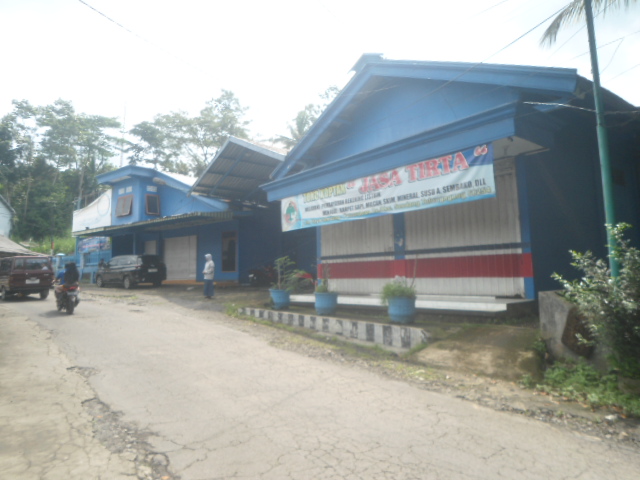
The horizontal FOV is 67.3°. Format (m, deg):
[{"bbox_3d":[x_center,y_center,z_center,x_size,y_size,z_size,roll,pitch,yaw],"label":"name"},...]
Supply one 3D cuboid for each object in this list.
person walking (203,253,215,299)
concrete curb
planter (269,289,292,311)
[{"bbox_3d":[-3.840,1.260,16.600,0.340,1.570,0.460,-1,-4,-15],"label":"person walking"},{"bbox_3d":[-0.140,1.581,9.148,0.180,0.290,5.990,1,-5,-33],"label":"concrete curb"},{"bbox_3d":[-0.941,1.364,11.111,0.460,0.440,0.460,-2,-4,0],"label":"planter"}]

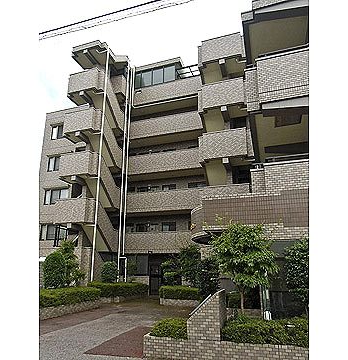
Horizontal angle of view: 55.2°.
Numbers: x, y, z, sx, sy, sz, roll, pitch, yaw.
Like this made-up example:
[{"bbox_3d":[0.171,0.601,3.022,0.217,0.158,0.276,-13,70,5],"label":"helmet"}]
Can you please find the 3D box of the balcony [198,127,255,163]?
[{"bbox_3d":[2.744,-1.548,17.269,2.750,1.430,1.600,-6,-18,18],"label":"balcony"}]

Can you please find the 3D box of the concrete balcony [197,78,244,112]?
[{"bbox_3d":[2.738,-4.238,18.081,2.750,1.450,1.600,-6,-18,18],"label":"concrete balcony"}]

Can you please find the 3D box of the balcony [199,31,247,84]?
[{"bbox_3d":[2.780,-6.930,19.042,2.750,1.460,1.900,-6,-18,18],"label":"balcony"}]

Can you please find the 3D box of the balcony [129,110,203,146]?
[{"bbox_3d":[-0.503,-3.782,24.759,5.450,1.450,1.400,-6,-18,18],"label":"balcony"}]

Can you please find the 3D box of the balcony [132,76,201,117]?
[{"bbox_3d":[-0.463,-6.525,25.570,5.550,1.530,1.400,-6,-18,18],"label":"balcony"}]

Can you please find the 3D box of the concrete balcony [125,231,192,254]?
[{"bbox_3d":[-0.696,4.282,22.402,5.000,1.390,1.400,-6,-18,18],"label":"concrete balcony"}]

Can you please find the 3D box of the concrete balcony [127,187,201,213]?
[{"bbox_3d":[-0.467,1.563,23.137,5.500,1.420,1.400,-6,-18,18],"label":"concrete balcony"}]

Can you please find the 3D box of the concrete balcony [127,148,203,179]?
[{"bbox_3d":[-0.497,-1.130,23.959,5.450,1.530,1.400,-6,-18,18],"label":"concrete balcony"}]

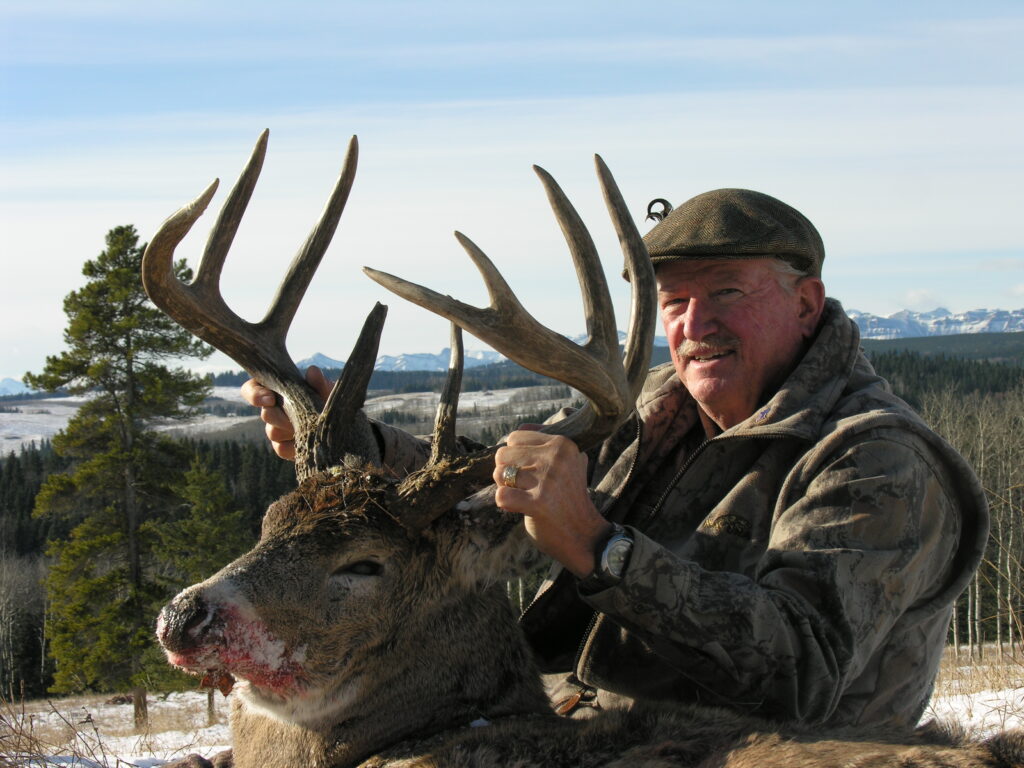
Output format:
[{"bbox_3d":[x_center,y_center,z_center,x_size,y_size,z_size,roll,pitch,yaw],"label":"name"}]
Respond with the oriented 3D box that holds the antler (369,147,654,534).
[{"bbox_3d":[-0.015,-0.038,2.080,0.250,0.345,0.290,0,0,39],"label":"antler"}]

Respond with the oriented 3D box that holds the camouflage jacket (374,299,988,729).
[{"bbox_3d":[0.175,0.165,2.500,0.600,0.530,0.600,0,0,39],"label":"camouflage jacket"}]

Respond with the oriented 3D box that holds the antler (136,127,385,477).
[{"bbox_3d":[-0.228,-0.077,2.200,0.250,0.340,0.260,0,0,39],"label":"antler"}]

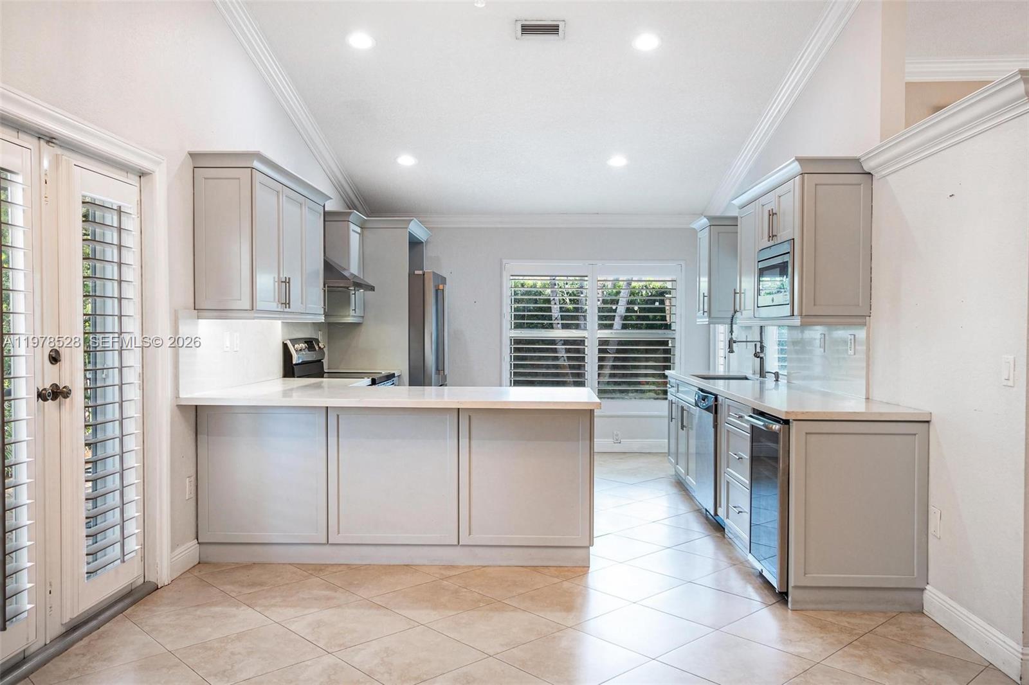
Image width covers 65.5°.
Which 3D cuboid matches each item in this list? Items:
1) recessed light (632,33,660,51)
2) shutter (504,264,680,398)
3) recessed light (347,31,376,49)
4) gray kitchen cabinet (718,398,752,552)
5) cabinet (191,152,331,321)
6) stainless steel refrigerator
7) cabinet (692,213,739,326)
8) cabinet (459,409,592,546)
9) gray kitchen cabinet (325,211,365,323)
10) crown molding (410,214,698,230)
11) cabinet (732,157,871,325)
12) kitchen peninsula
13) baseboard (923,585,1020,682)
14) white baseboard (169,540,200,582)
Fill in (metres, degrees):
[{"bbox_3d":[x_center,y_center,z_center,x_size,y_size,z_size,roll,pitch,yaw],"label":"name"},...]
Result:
[{"bbox_3d":[0.833,-1.904,5.070,0.160,0.025,0.160,0,-11,2],"label":"recessed light"},{"bbox_3d":[0.815,-0.099,8.272,1.848,1.479,0.110,0,1,2],"label":"shutter"},{"bbox_3d":[-0.973,-1.919,5.084,0.160,0.025,0.160,0,-11,2],"label":"recessed light"},{"bbox_3d":[1.584,0.761,4.624,0.608,0.840,0.640,0,1,2],"label":"gray kitchen cabinet"},{"bbox_3d":[-1.528,-0.585,5.035,0.379,0.896,1.514,0,1,2],"label":"cabinet"},{"bbox_3d":[-1.139,0.263,7.628,0.920,1.795,0.930,0,1,2],"label":"stainless steel refrigerator"},{"bbox_3d":[1.812,-0.608,6.954,0.430,0.900,0.570,0,1,2],"label":"cabinet"},{"bbox_3d":[0.069,0.714,4.620,0.725,0.763,0.600,0,1,2],"label":"cabinet"},{"bbox_3d":[-1.495,-0.626,6.866,0.365,0.920,0.540,0,1,2],"label":"gray kitchen cabinet"},{"bbox_3d":[0.407,-1.250,8.209,2.999,0.129,0.100,0,1,2],"label":"crown molding"},{"bbox_3d":[1.756,-0.561,5.051,0.430,0.920,1.440,0,1,2],"label":"cabinet"},{"bbox_3d":[-0.649,0.756,4.632,2.200,0.930,0.990,0,1,2],"label":"kitchen peninsula"},{"bbox_3d":[1.862,1.176,3.282,0.018,0.128,0.739,0,1,2],"label":"baseboard"},{"bbox_3d":[-1.755,1.150,4.271,0.019,0.147,0.330,0,1,2],"label":"white baseboard"}]

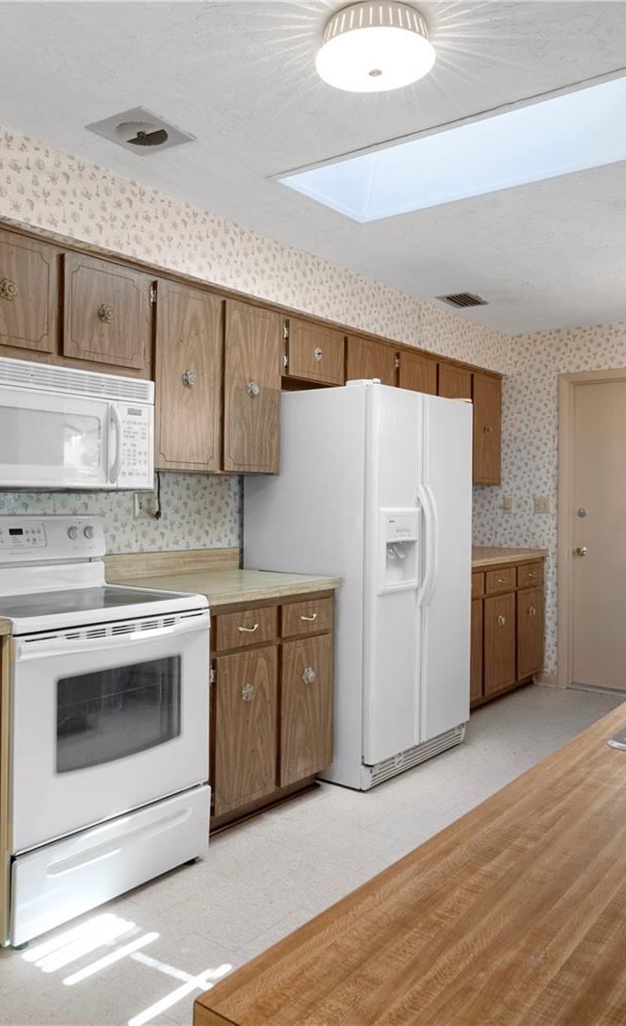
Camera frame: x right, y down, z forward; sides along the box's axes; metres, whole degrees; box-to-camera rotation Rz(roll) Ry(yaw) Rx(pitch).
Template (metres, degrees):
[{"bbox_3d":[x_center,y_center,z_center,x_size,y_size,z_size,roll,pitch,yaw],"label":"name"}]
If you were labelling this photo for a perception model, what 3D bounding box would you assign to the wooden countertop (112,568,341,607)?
[{"bbox_3d":[-0.385,0.307,3.192,0.665,0.038,0.805,1,1,37],"label":"wooden countertop"}]

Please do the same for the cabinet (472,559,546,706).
[{"bbox_3d":[0.903,0.747,4.914,0.635,0.880,1.480,1,1,37],"label":"cabinet"}]

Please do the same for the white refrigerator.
[{"bbox_3d":[0.264,0.314,3.849,0.820,1.765,0.902,1,1,37],"label":"white refrigerator"}]

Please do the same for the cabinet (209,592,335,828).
[{"bbox_3d":[-0.397,0.762,3.204,0.640,0.876,0.795,1,1,37],"label":"cabinet"}]

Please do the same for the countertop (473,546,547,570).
[{"bbox_3d":[0.908,0.287,4.900,0.650,0.040,1.490,1,1,37],"label":"countertop"}]

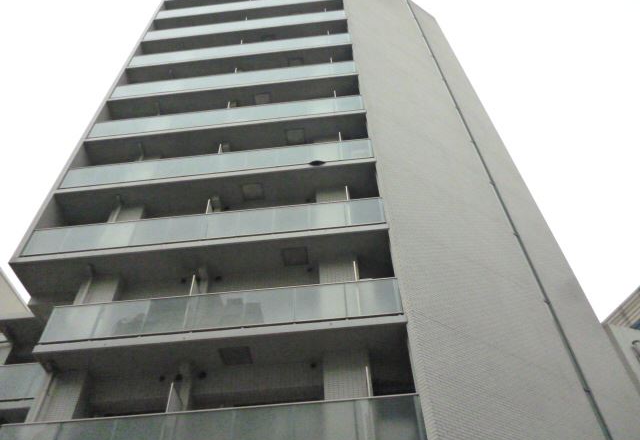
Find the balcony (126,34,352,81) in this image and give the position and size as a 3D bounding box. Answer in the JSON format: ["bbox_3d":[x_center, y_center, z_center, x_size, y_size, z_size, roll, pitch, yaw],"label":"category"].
[{"bbox_3d":[-3.452,-6.942,22.964,9.781,1.275,1.150,-5,-49,2],"label":"balcony"}]

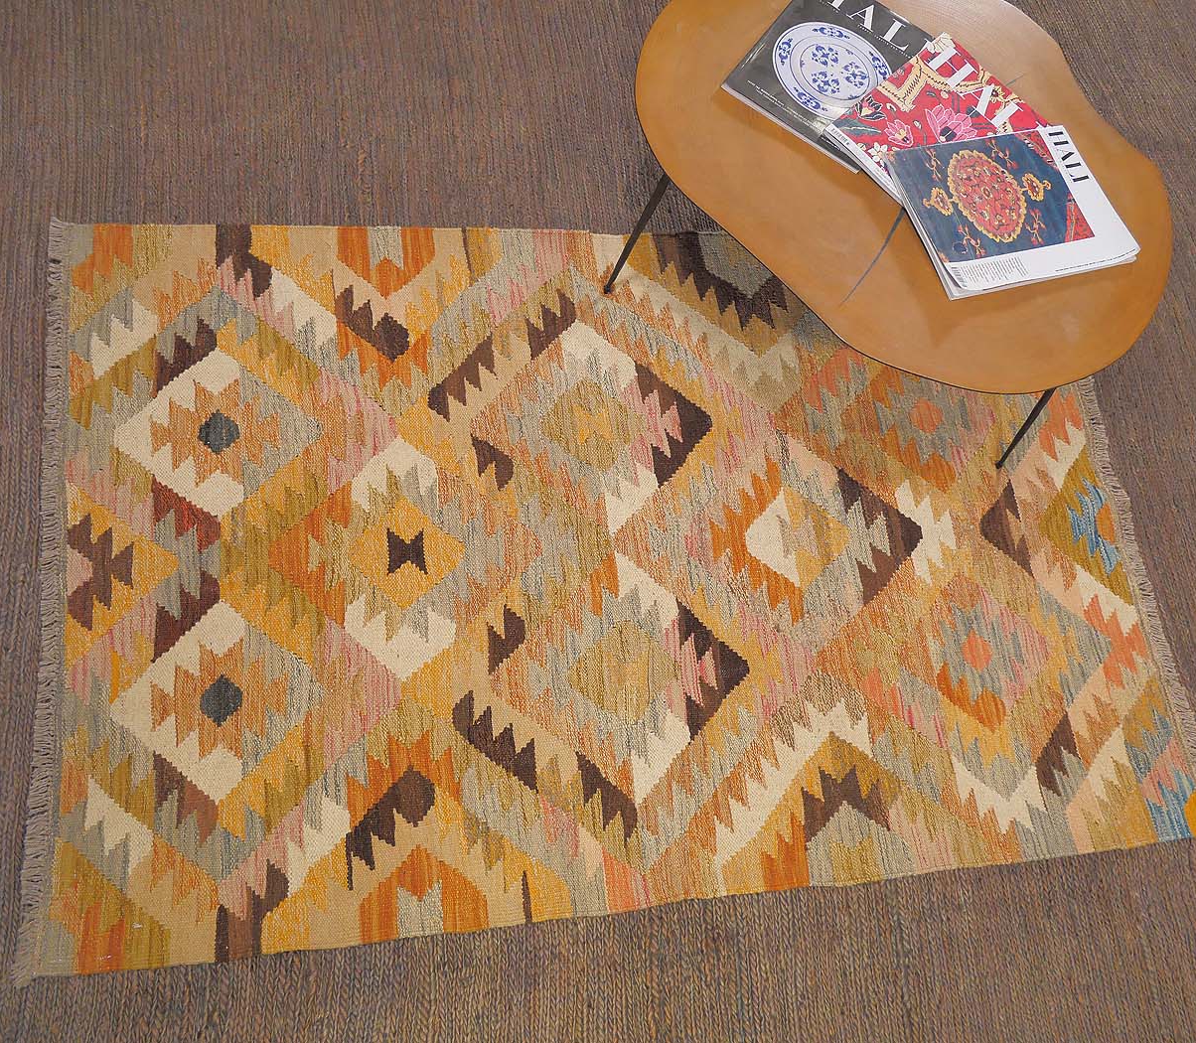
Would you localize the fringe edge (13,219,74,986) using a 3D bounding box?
[{"bbox_3d":[-0.769,0.044,1.575,0.050,0.010,1.120,-3,70,-13],"label":"fringe edge"}]

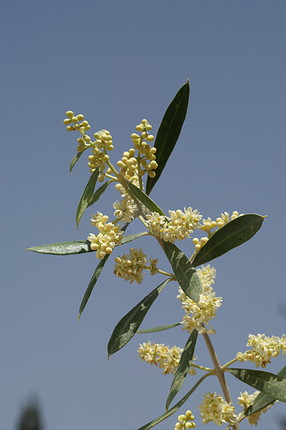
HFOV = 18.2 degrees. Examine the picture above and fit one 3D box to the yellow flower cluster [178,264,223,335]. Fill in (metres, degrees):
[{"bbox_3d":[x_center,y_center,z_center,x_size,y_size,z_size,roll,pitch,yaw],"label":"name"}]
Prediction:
[{"bbox_3d":[0.028,0.042,0.443,0.021,0.033,0.021,0,-18,0],"label":"yellow flower cluster"}]

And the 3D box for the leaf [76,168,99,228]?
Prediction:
[{"bbox_3d":[-0.028,-0.008,0.458,0.007,0.033,0.006,20,0,0],"label":"leaf"}]

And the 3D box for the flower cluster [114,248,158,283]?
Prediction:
[{"bbox_3d":[-0.003,0.026,0.450,0.021,0.017,0.018,0,-18,0],"label":"flower cluster"}]

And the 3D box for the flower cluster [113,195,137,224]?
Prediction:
[{"bbox_3d":[-0.009,-0.003,0.443,0.013,0.013,0.013,0,-18,0],"label":"flower cluster"}]

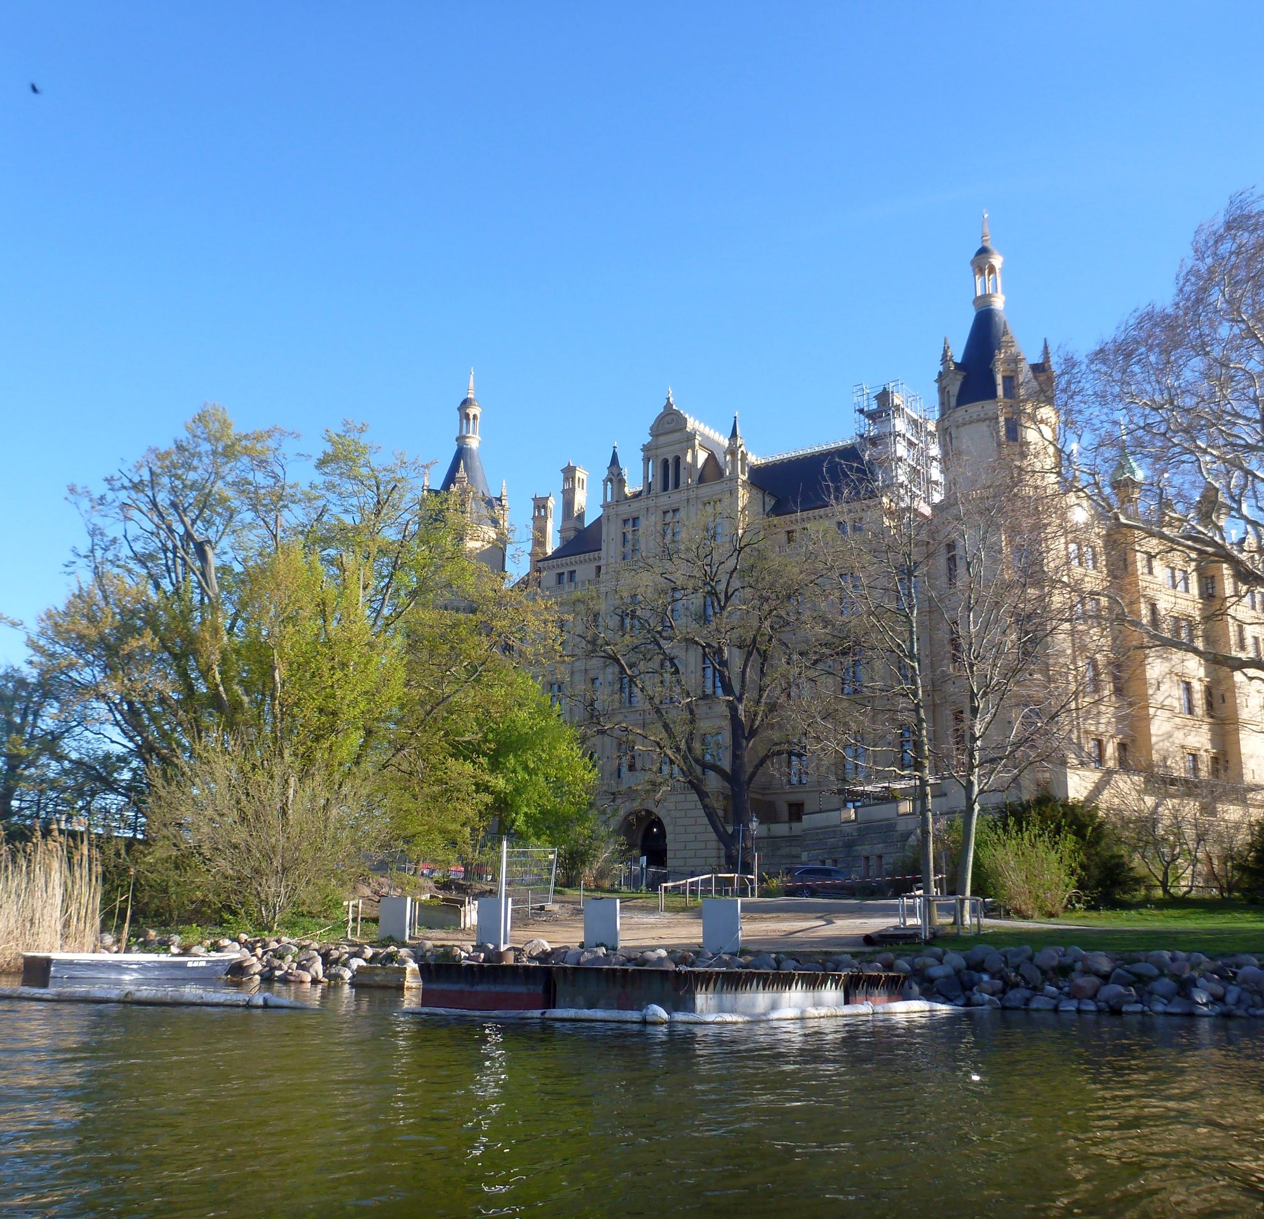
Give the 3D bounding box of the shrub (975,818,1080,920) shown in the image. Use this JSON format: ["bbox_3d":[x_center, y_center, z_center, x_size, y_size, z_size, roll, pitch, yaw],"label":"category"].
[{"bbox_3d":[10.723,7.012,35.500,2.716,2.565,2.444,-3,-14,16],"label":"shrub"}]

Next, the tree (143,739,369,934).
[{"bbox_3d":[-9.379,5.803,33.500,5.486,4.546,4.663,4,-13,-15],"label":"tree"}]

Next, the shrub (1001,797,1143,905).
[{"bbox_3d":[13.112,7.235,39.500,4.017,3.220,3.415,-3,-14,18],"label":"shrub"}]

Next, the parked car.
[{"bbox_3d":[10.141,13.771,66.500,4.500,1.600,1.850,3,-13,-7],"label":"parked car"}]

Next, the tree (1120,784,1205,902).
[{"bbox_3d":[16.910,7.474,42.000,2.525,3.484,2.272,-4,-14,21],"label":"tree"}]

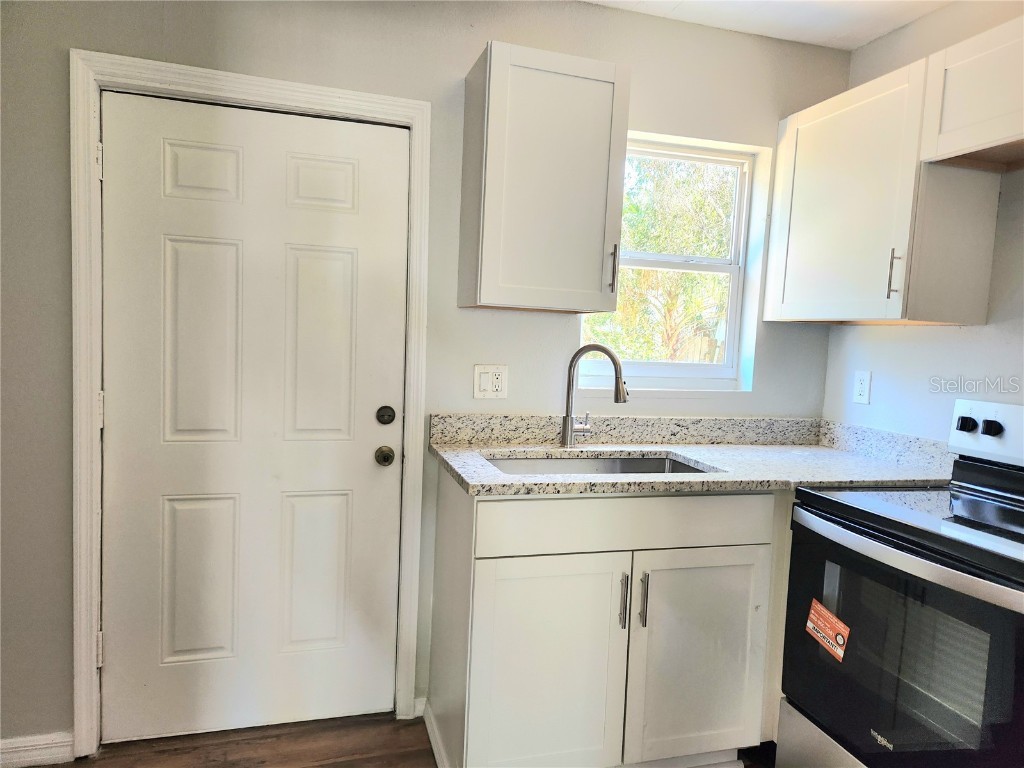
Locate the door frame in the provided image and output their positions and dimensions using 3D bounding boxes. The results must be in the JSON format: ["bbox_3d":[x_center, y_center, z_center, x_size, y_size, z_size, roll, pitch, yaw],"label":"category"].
[{"bbox_3d":[-0.818,0.107,2.214,1.046,2.118,0.095,1,4,-16],"label":"door frame"}]

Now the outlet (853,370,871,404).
[{"bbox_3d":[1.330,0.013,2.586,0.011,0.121,0.073,1,4,-16],"label":"outlet"}]

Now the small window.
[{"bbox_3d":[0.589,-0.457,2.664,0.746,0.940,0.090,1,4,-16],"label":"small window"}]

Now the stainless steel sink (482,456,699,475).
[{"bbox_3d":[0.266,0.374,2.171,0.730,0.210,0.420,1,4,-16],"label":"stainless steel sink"}]

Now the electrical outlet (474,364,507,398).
[{"bbox_3d":[-0.072,-0.007,2.386,0.119,0.117,0.011,1,4,-16],"label":"electrical outlet"}]

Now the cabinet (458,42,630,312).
[{"bbox_3d":[0.094,-0.626,2.217,0.452,0.764,0.325,1,4,-16],"label":"cabinet"}]

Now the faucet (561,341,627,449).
[{"bbox_3d":[0.303,0.047,2.357,0.260,0.370,0.095,6,5,41],"label":"faucet"}]

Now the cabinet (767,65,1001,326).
[{"bbox_3d":[1.243,-0.592,2.363,0.327,0.755,0.676,1,4,-16],"label":"cabinet"}]

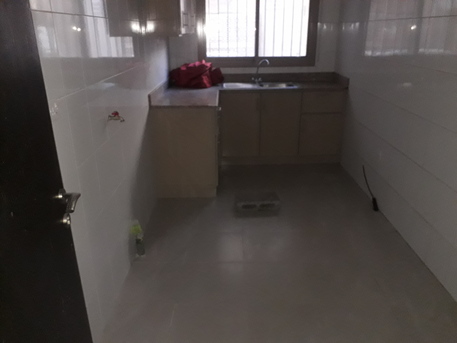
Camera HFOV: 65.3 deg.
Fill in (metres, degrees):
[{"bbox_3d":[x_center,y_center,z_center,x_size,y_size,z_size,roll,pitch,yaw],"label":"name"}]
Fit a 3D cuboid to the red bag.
[{"bbox_3d":[-0.371,-1.148,4.206,0.610,0.285,0.340,0,21,0],"label":"red bag"}]

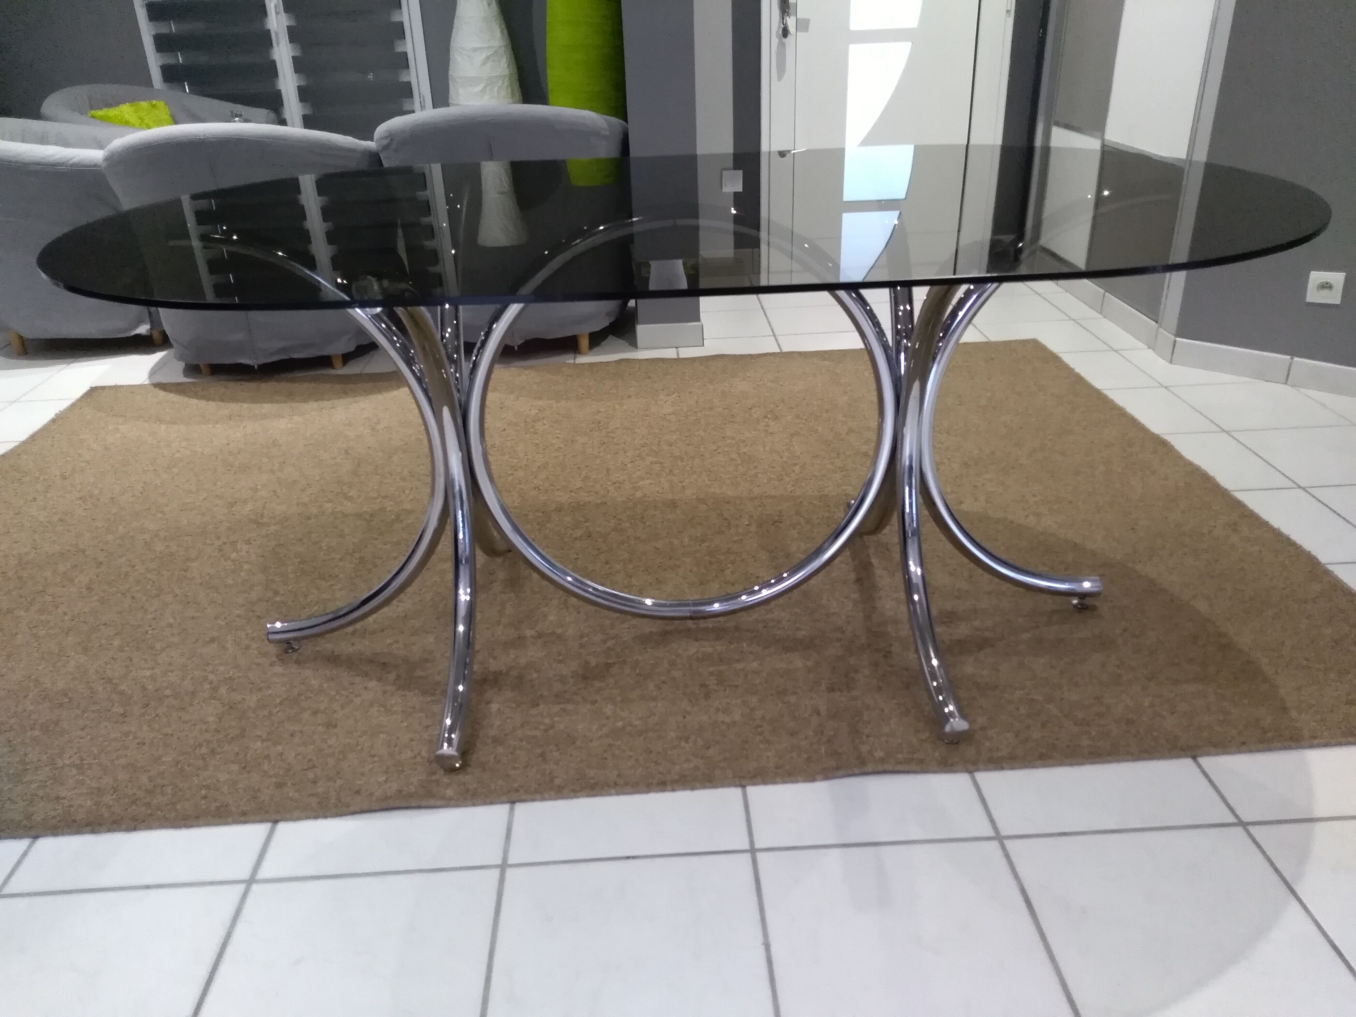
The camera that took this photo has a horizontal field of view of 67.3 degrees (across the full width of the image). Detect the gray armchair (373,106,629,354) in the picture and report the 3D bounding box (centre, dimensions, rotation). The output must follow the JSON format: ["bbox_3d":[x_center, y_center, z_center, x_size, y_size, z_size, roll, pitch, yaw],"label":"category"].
[{"bbox_3d":[-0.537,-0.959,3.374,0.790,0.760,0.710,-3,27,-1],"label":"gray armchair"}]

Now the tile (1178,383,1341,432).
[{"bbox_3d":[1.546,-0.272,2.723,0.334,0.010,0.327,-3,27,-1],"label":"tile"}]

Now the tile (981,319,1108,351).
[{"bbox_3d":[1.182,-0.550,3.296,0.334,0.010,0.327,-3,27,-1],"label":"tile"}]

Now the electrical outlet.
[{"bbox_3d":[1.717,-0.583,2.697,0.080,0.081,0.015,20,34,36],"label":"electrical outlet"}]

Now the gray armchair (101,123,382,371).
[{"bbox_3d":[-1.323,-0.901,3.326,0.790,0.760,0.710,-3,27,-1],"label":"gray armchair"}]

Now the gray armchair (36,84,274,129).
[{"bbox_3d":[-2.151,-1.397,4.354,0.710,0.760,0.790,1,27,6],"label":"gray armchair"}]

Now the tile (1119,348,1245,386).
[{"bbox_3d":[1.512,-0.418,3.014,0.296,0.010,0.327,-3,27,-1],"label":"tile"}]

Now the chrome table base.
[{"bbox_3d":[0.009,-0.111,1.690,1.510,0.735,0.750,-3,27,-1],"label":"chrome table base"}]

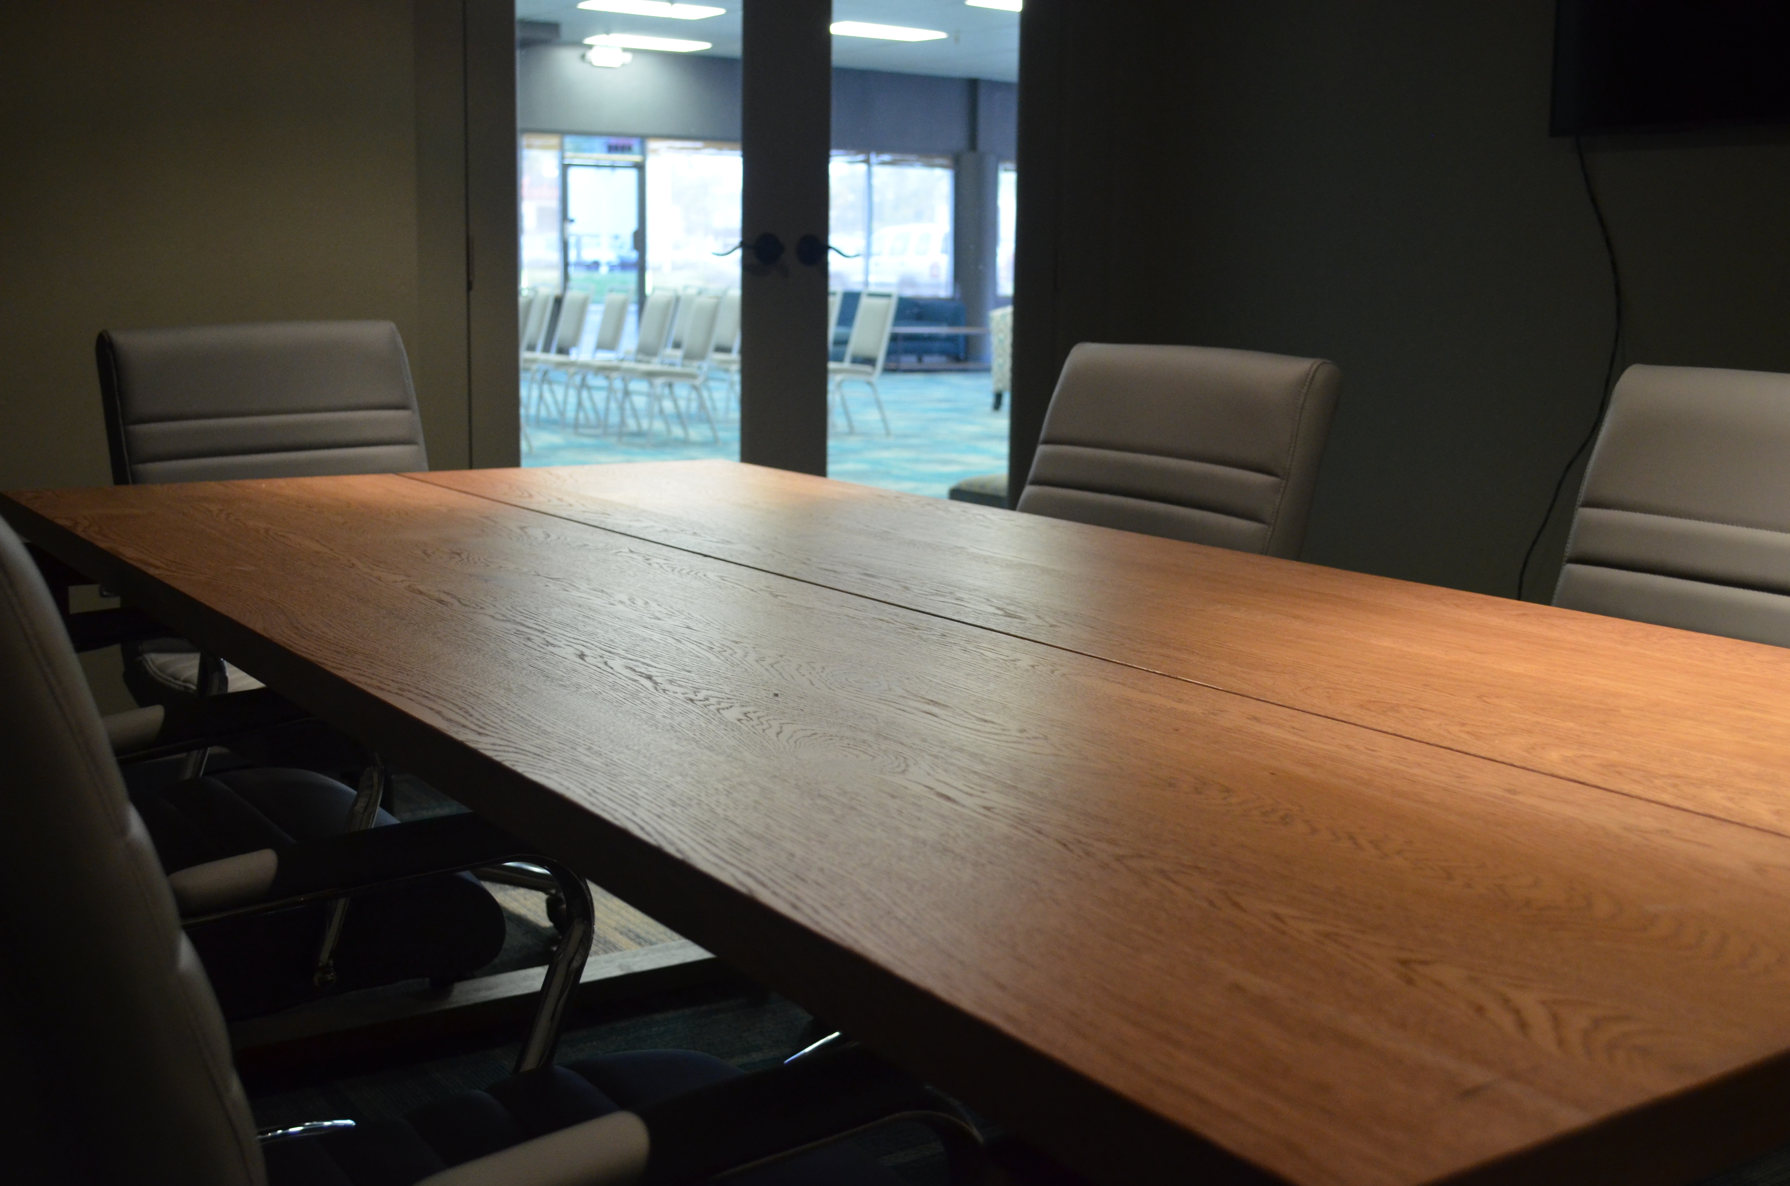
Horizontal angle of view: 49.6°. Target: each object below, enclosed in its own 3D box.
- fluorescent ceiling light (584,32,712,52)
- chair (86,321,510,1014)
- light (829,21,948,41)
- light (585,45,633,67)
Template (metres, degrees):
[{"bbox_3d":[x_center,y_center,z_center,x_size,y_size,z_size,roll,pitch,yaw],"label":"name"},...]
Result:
[{"bbox_3d":[-2.487,-5.509,19.321,1.200,0.080,0.600,-5,11,-34],"label":"fluorescent ceiling light"},{"bbox_3d":[-0.990,0.050,3.219,0.600,0.970,0.640,-7,12,-41],"label":"chair"},{"bbox_3d":[-0.134,-5.282,18.169,1.200,0.080,0.600,-5,11,-34],"label":"light"},{"bbox_3d":[-2.902,-5.426,19.588,0.500,0.230,0.150,-5,11,-34],"label":"light"}]

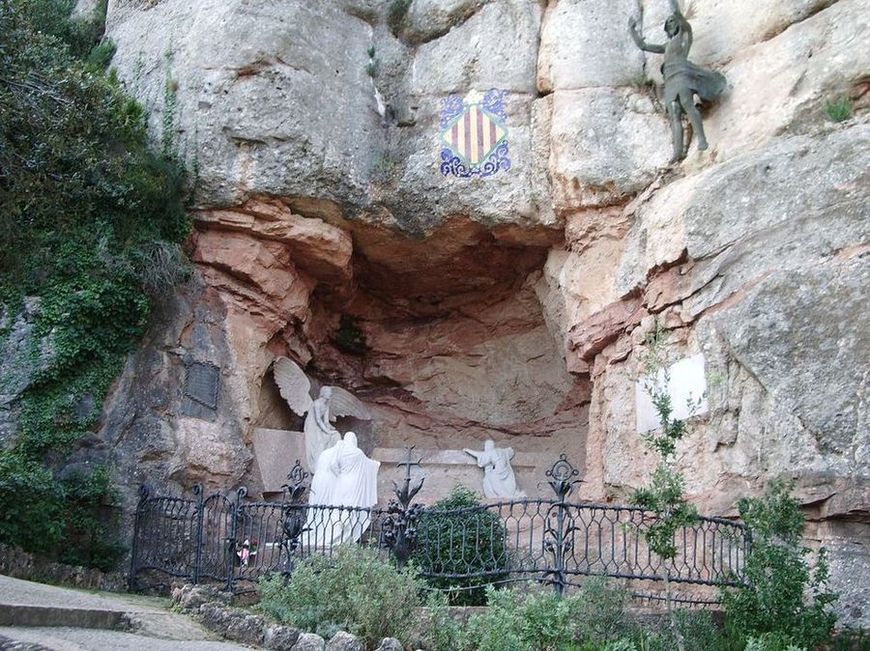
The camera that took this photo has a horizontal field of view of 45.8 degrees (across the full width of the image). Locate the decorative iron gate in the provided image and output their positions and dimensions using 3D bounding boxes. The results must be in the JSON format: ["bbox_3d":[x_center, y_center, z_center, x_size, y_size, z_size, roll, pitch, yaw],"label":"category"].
[{"bbox_3d":[0.250,2.741,13.900,8.400,1.900,1.800,3,-13,-6],"label":"decorative iron gate"}]

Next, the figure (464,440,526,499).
[{"bbox_3d":[1.058,2.517,18.000,0.900,1.030,0.850,11,-16,-35],"label":"figure"}]

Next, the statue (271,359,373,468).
[{"bbox_3d":[-1.879,1.487,17.200,1.750,1.950,1.150,12,-16,-36],"label":"statue"}]

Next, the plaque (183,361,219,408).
[{"bbox_3d":[-3.311,0.837,14.600,0.570,0.680,0.060,9,-15,-30],"label":"plaque"}]

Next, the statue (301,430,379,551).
[{"bbox_3d":[-1.462,2.564,16.100,1.200,1.850,1.000,6,-13,-17],"label":"statue"}]

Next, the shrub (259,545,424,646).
[{"bbox_3d":[-1.017,2.937,11.200,1.750,1.100,1.500,2,-13,0],"label":"shrub"}]

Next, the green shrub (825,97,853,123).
[{"bbox_3d":[6.858,-3.671,17.500,0.450,0.420,0.380,2,-13,0],"label":"green shrub"}]

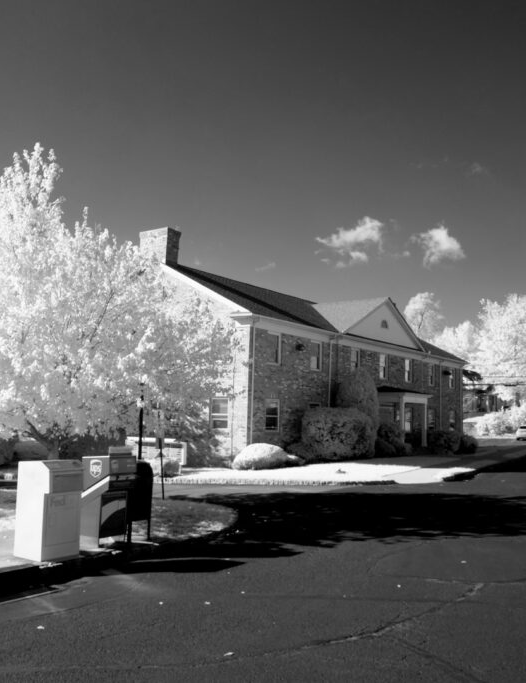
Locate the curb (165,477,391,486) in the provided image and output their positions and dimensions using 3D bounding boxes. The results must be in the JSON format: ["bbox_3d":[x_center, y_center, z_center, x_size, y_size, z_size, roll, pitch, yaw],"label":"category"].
[{"bbox_3d":[0.504,4.088,19.924,6.625,0.190,0.220,2,-7,-7],"label":"curb"}]

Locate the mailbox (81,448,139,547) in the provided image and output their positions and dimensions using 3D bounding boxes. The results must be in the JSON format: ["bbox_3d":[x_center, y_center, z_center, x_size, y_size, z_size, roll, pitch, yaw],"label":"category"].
[{"bbox_3d":[-2.241,2.292,10.000,0.620,1.370,0.540,-3,-8,38],"label":"mailbox"}]

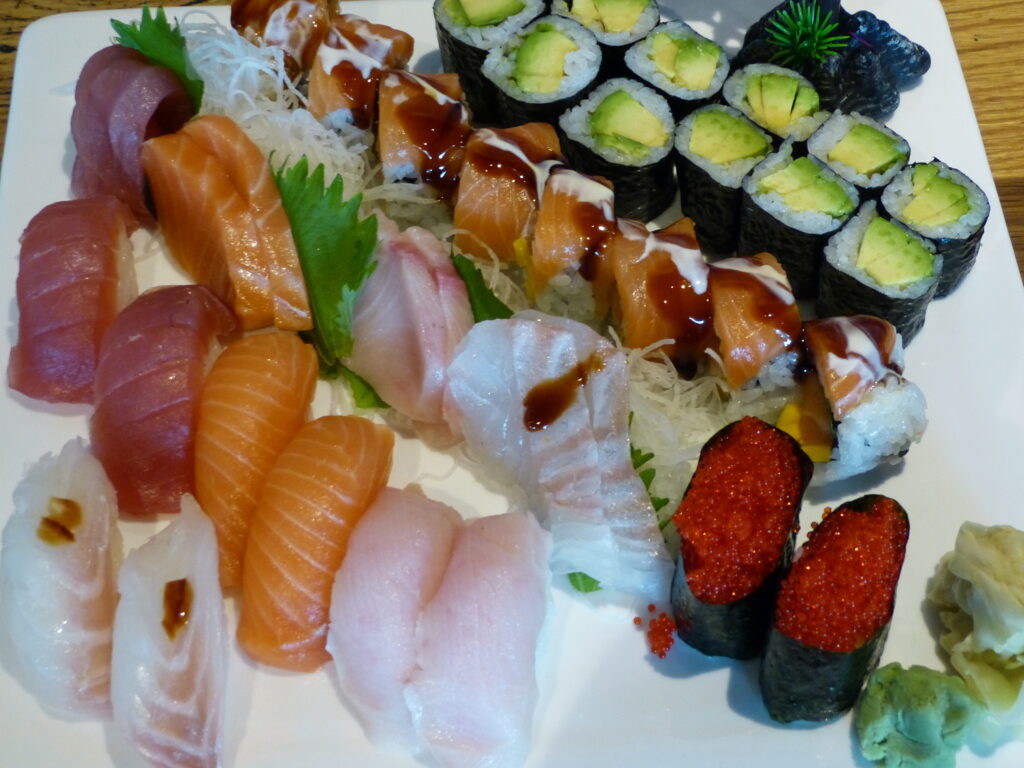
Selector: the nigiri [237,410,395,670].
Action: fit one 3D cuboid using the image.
[{"bbox_3d":[-0.046,0.035,0.490,0.027,0.026,0.064,11,52,8],"label":"nigiri"}]

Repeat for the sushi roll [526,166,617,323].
[{"bbox_3d":[0.016,-0.035,0.545,0.022,0.030,0.030,17,53,13],"label":"sushi roll"}]

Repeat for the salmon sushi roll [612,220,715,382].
[{"bbox_3d":[0.038,-0.022,0.534,0.024,0.030,0.029,15,52,11],"label":"salmon sushi roll"}]

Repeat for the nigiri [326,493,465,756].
[{"bbox_3d":[-0.027,0.054,0.473,0.029,0.029,0.066,3,54,2],"label":"nigiri"}]

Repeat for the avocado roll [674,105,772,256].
[{"bbox_3d":[0.057,-0.054,0.553,0.025,0.026,0.029,0,54,0],"label":"avocado roll"}]

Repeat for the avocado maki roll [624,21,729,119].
[{"bbox_3d":[0.046,-0.083,0.588,0.029,0.024,0.030,0,51,0],"label":"avocado maki roll"}]

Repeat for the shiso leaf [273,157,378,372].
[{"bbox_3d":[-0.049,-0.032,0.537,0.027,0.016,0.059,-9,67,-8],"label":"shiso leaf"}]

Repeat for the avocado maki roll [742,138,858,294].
[{"bbox_3d":[0.076,-0.044,0.546,0.029,0.025,0.031,0,54,0],"label":"avocado maki roll"}]

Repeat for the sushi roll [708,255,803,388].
[{"bbox_3d":[0.060,-0.013,0.518,0.023,0.034,0.036,-8,54,-6],"label":"sushi roll"}]

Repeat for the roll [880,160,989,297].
[{"bbox_3d":[0.111,-0.041,0.545,0.025,0.024,0.027,0,54,0],"label":"roll"}]

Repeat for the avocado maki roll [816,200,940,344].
[{"bbox_3d":[0.095,-0.028,0.536,0.029,0.022,0.031,0,54,0],"label":"avocado maki roll"}]

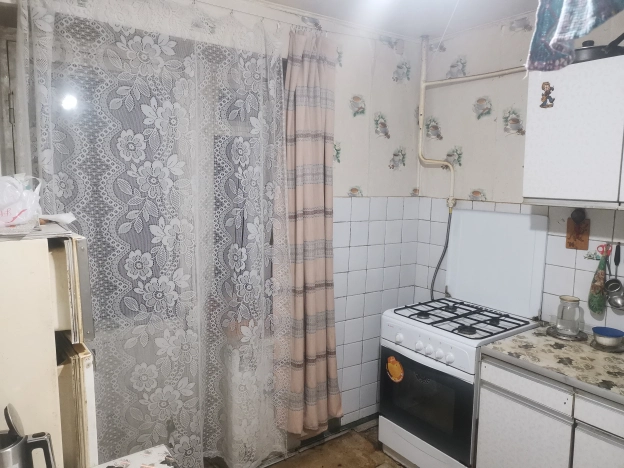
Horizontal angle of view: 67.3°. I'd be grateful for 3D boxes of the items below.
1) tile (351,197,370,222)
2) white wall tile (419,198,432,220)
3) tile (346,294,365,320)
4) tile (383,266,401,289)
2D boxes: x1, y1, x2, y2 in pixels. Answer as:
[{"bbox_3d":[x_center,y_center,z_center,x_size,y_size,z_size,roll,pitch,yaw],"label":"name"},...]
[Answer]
[{"bbox_3d":[0.292,-0.150,2.836,0.150,0.150,0.008,-3,8,-36],"label":"tile"},{"bbox_3d":[0.748,-0.166,3.075,0.010,0.145,0.099,-3,8,-35],"label":"white wall tile"},{"bbox_3d":[0.268,0.451,2.886,0.150,0.150,0.010,-3,8,-36],"label":"tile"},{"bbox_3d":[0.514,0.285,3.041,0.148,0.149,0.010,-3,8,-35],"label":"tile"}]

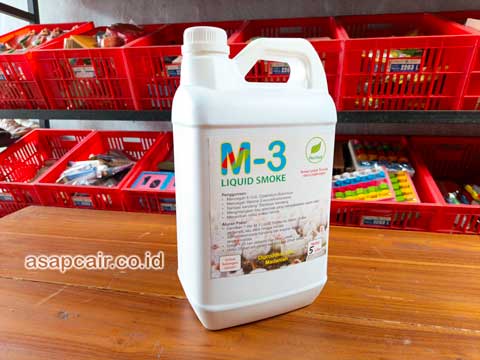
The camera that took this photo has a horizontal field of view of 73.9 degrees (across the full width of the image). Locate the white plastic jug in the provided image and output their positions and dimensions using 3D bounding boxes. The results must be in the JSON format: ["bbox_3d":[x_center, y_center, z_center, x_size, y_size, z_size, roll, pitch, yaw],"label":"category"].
[{"bbox_3d":[0.013,-0.009,0.381,0.170,0.303,0.132,-4,10,-20],"label":"white plastic jug"}]

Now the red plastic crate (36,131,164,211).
[{"bbox_3d":[-0.651,-0.004,1.653,0.410,0.280,0.504,2,36,10],"label":"red plastic crate"}]

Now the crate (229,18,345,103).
[{"bbox_3d":[0.206,-0.517,1.418,0.410,0.280,0.504,2,35,10],"label":"crate"}]

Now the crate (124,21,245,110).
[{"bbox_3d":[-0.197,-0.534,1.488,0.410,0.280,0.504,2,35,10],"label":"crate"}]

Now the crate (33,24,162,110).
[{"bbox_3d":[-0.601,-0.550,1.559,0.410,0.280,0.504,2,35,10],"label":"crate"}]

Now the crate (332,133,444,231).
[{"bbox_3d":[0.559,0.045,1.442,0.410,0.280,0.504,2,36,10],"label":"crate"}]

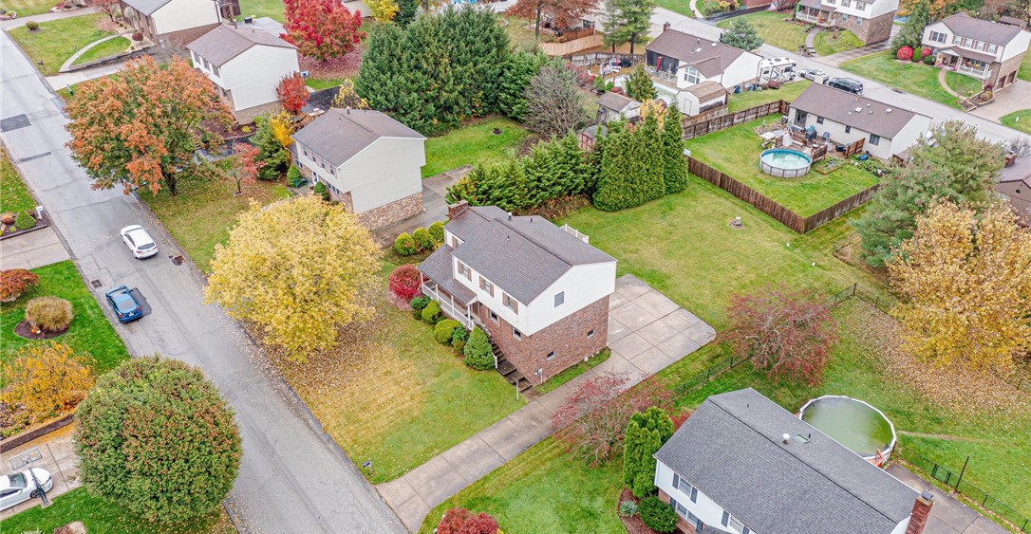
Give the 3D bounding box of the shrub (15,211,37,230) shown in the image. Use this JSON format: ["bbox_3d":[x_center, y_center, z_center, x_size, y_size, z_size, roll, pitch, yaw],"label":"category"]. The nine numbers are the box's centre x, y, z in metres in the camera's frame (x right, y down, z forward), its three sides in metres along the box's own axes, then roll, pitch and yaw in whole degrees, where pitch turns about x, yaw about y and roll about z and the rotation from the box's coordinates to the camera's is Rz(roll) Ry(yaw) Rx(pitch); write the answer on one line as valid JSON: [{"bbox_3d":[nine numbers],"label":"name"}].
[{"bbox_3d":[-45.290,-4.480,73.870,1.640,1.670,1.640,-25,39,-31],"label":"shrub"}]

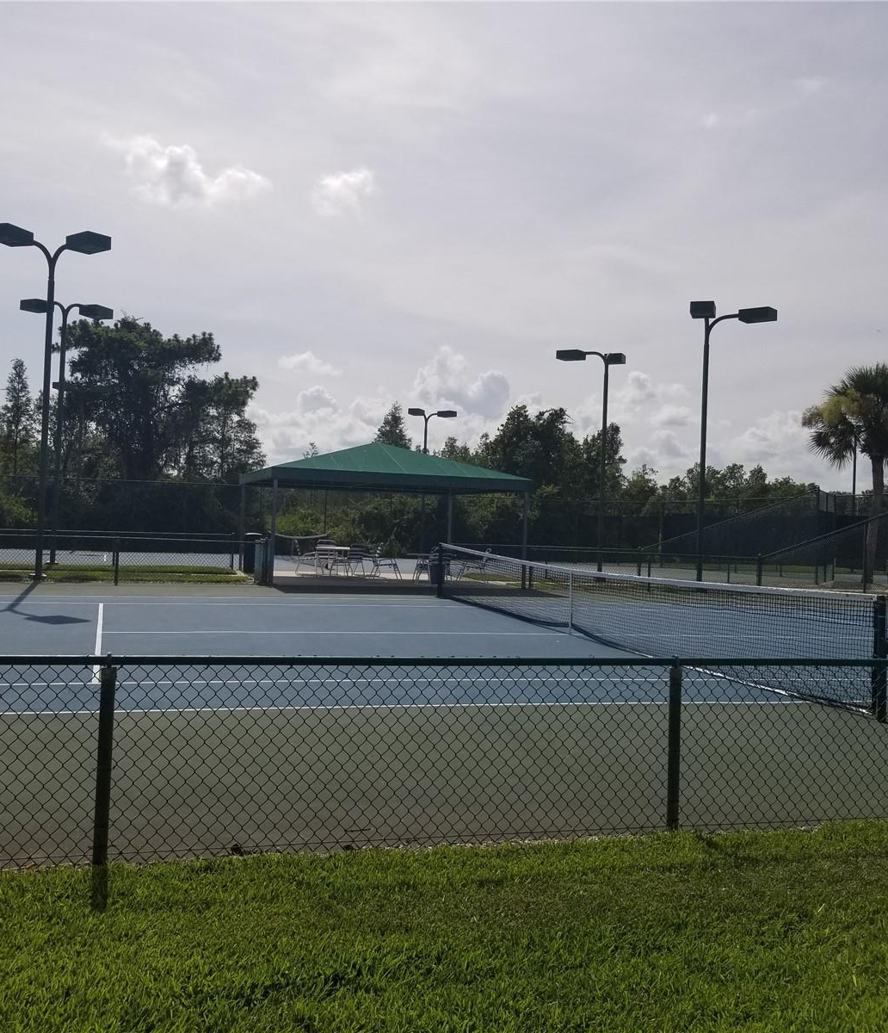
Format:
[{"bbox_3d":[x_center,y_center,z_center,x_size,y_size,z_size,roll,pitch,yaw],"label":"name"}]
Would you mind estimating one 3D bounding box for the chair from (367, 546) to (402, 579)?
[{"bbox_3d":[-1.516,1.200,26.400,0.780,0.870,0.600,2,0,-17],"label":"chair"}]

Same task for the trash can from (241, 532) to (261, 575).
[{"bbox_3d":[-5.035,0.974,27.150,0.490,1.100,0.490,2,0,-17],"label":"trash can"}]

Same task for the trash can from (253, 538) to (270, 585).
[{"bbox_3d":[-4.037,1.012,22.900,0.380,1.040,0.380,2,0,-17],"label":"trash can"}]

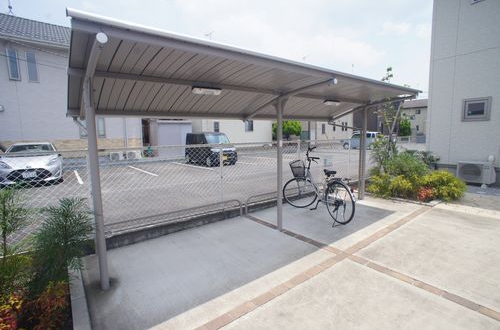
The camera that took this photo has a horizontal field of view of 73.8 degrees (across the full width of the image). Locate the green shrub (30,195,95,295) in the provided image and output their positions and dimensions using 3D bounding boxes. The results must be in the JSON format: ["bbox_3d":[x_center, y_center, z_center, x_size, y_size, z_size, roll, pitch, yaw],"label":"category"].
[{"bbox_3d":[-1.982,0.804,3.500,0.650,0.950,0.650,-1,8,0],"label":"green shrub"}]

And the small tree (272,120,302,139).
[{"bbox_3d":[4.055,-3.947,36.000,3.100,3.200,3.000,-1,8,0],"label":"small tree"}]

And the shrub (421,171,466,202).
[{"bbox_3d":[4.156,0.440,7.150,0.900,0.680,0.950,7,11,44],"label":"shrub"}]

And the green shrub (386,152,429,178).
[{"bbox_3d":[3.809,0.060,8.000,0.950,0.800,1.050,7,11,44],"label":"green shrub"}]

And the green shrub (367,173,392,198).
[{"bbox_3d":[2.879,0.467,7.400,0.580,0.550,0.580,7,11,44],"label":"green shrub"}]

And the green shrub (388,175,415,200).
[{"bbox_3d":[3.344,0.493,7.300,0.600,0.540,0.620,7,11,44],"label":"green shrub"}]

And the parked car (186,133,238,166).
[{"bbox_3d":[-2.092,-0.867,17.500,1.480,1.660,3.400,-5,9,-31],"label":"parked car"}]

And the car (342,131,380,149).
[{"bbox_3d":[10.170,-2.217,30.500,3.500,1.680,1.500,2,8,18],"label":"car"}]

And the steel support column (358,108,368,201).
[{"bbox_3d":[2.367,-0.244,6.886,0.090,1.960,0.090,6,10,44],"label":"steel support column"}]

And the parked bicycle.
[{"bbox_3d":[1.216,0.351,5.700,0.600,1.100,1.700,-4,8,-25],"label":"parked bicycle"}]

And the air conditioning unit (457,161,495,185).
[{"bbox_3d":[6.050,0.211,8.900,0.300,0.560,0.820,-5,9,-31],"label":"air conditioning unit"}]

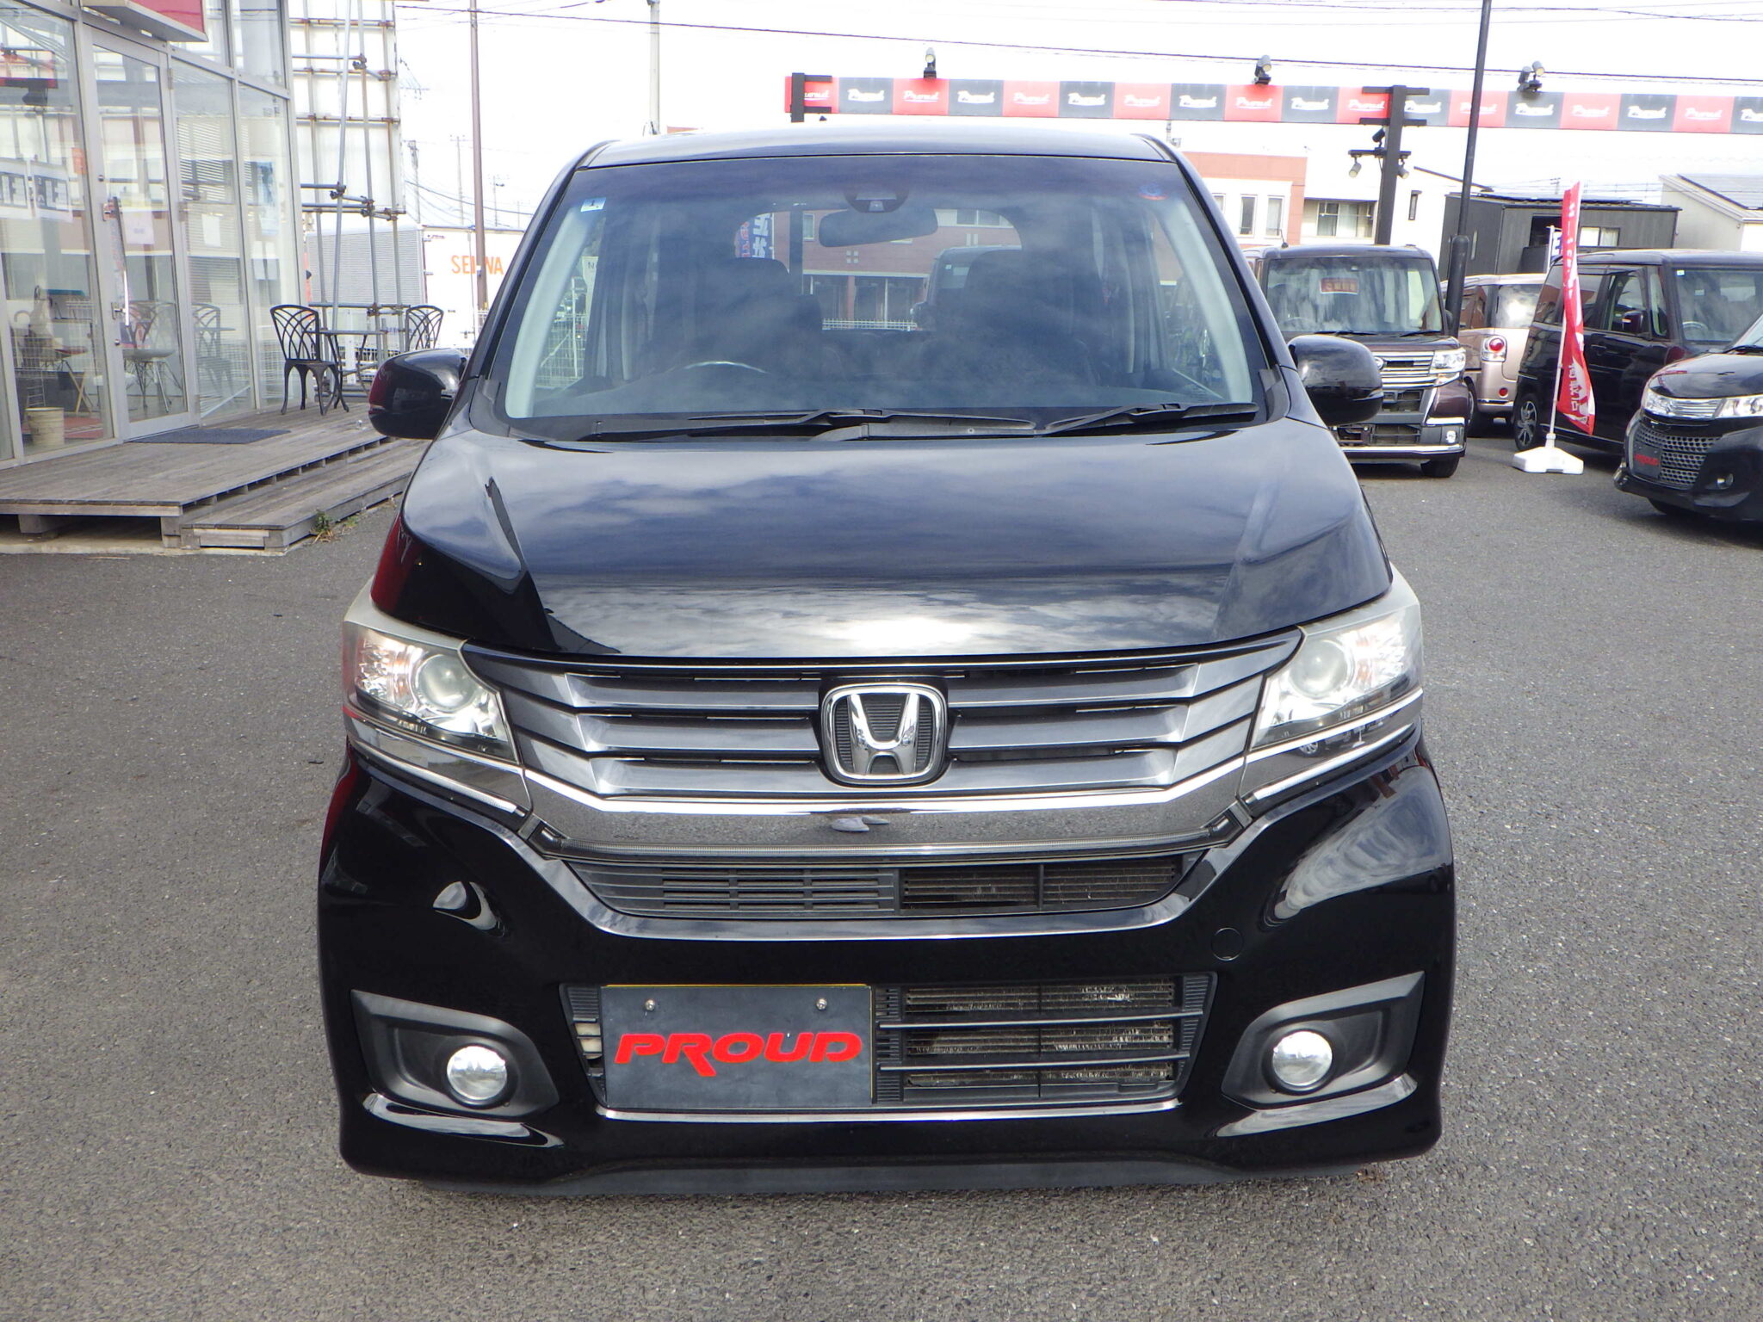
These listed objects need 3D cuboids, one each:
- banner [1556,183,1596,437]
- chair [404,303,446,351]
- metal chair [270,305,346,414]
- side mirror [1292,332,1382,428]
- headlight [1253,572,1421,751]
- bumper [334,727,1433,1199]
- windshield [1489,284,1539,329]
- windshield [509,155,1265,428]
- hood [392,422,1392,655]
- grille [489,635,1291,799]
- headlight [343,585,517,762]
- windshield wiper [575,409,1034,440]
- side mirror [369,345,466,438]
[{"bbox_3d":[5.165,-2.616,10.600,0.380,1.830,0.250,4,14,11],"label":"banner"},{"bbox_3d":[-3.909,-2.512,11.937,0.420,0.880,0.500,5,14,20],"label":"chair"},{"bbox_3d":[-4.495,-2.369,11.200,0.430,0.850,0.470,2,14,6],"label":"metal chair"},{"bbox_3d":[0.787,-0.489,2.496,0.200,0.165,0.130,-1,14,0],"label":"side mirror"},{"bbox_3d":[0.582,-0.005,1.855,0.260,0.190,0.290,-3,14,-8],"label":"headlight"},{"bbox_3d":[-0.001,0.366,1.889,1.465,0.545,0.400,0,14,0],"label":"bumper"},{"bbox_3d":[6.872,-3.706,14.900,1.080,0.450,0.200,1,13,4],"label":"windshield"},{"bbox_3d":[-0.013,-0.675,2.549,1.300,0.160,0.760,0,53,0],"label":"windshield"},{"bbox_3d":[0.007,-0.182,1.975,1.380,0.230,0.710,-1,14,0],"label":"hood"},{"bbox_3d":[-0.005,0.073,1.705,1.010,0.185,0.170,0,14,0],"label":"grille"},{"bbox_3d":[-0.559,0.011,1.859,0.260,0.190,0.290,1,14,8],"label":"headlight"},{"bbox_3d":[-0.128,-0.389,2.333,0.740,0.060,0.120,0,14,0],"label":"windshield wiper"},{"bbox_3d":[-0.793,-0.467,2.502,0.200,0.165,0.130,-1,14,0],"label":"side mirror"}]

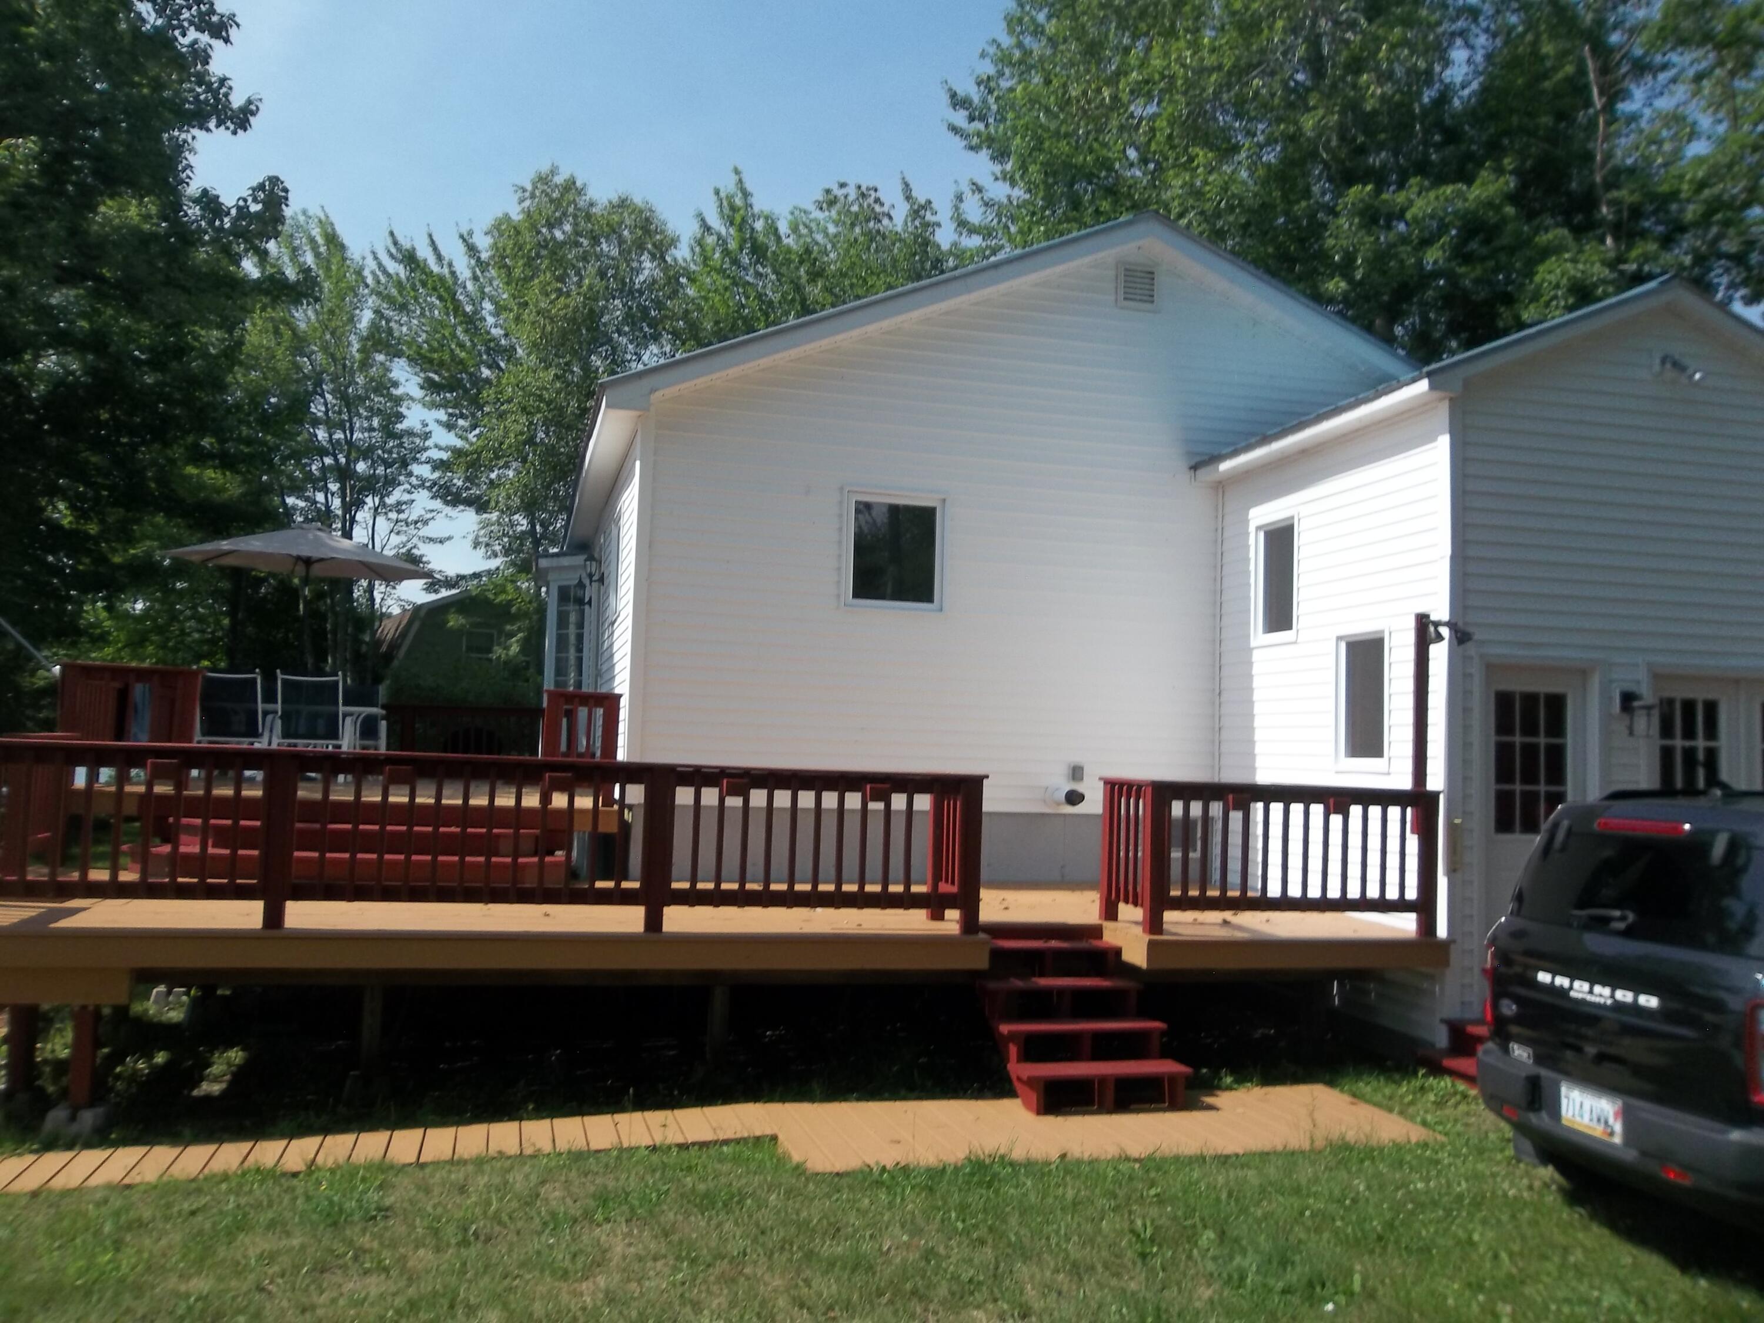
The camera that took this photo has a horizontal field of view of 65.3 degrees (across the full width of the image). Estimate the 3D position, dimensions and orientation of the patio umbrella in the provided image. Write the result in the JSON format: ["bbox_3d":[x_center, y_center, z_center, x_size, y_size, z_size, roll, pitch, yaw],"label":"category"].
[{"bbox_3d":[-5.909,-0.093,13.919,2.650,2.588,2.650,3,-4,-15],"label":"patio umbrella"}]

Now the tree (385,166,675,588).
[{"bbox_3d":[-6.931,-2.904,25.546,5.443,12.854,5.443,3,-4,-15],"label":"tree"}]

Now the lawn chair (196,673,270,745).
[{"bbox_3d":[-6.130,0.621,13.018,0.640,1.020,0.720,3,-4,-15],"label":"lawn chair"}]

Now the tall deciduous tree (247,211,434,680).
[{"bbox_3d":[-10.467,-2.567,25.580,3.516,11.910,3.516,3,-4,-15],"label":"tall deciduous tree"}]

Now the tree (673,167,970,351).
[{"bbox_3d":[-1.492,-3.088,27.509,6.002,13.922,6.002,3,-4,-15],"label":"tree"}]

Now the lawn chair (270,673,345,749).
[{"bbox_3d":[-5.452,0.661,13.199,0.640,1.020,0.720,3,-4,-15],"label":"lawn chair"}]

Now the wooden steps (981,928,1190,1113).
[{"bbox_3d":[1.066,2.044,8.012,0.980,0.850,1.280,3,-4,-15],"label":"wooden steps"}]

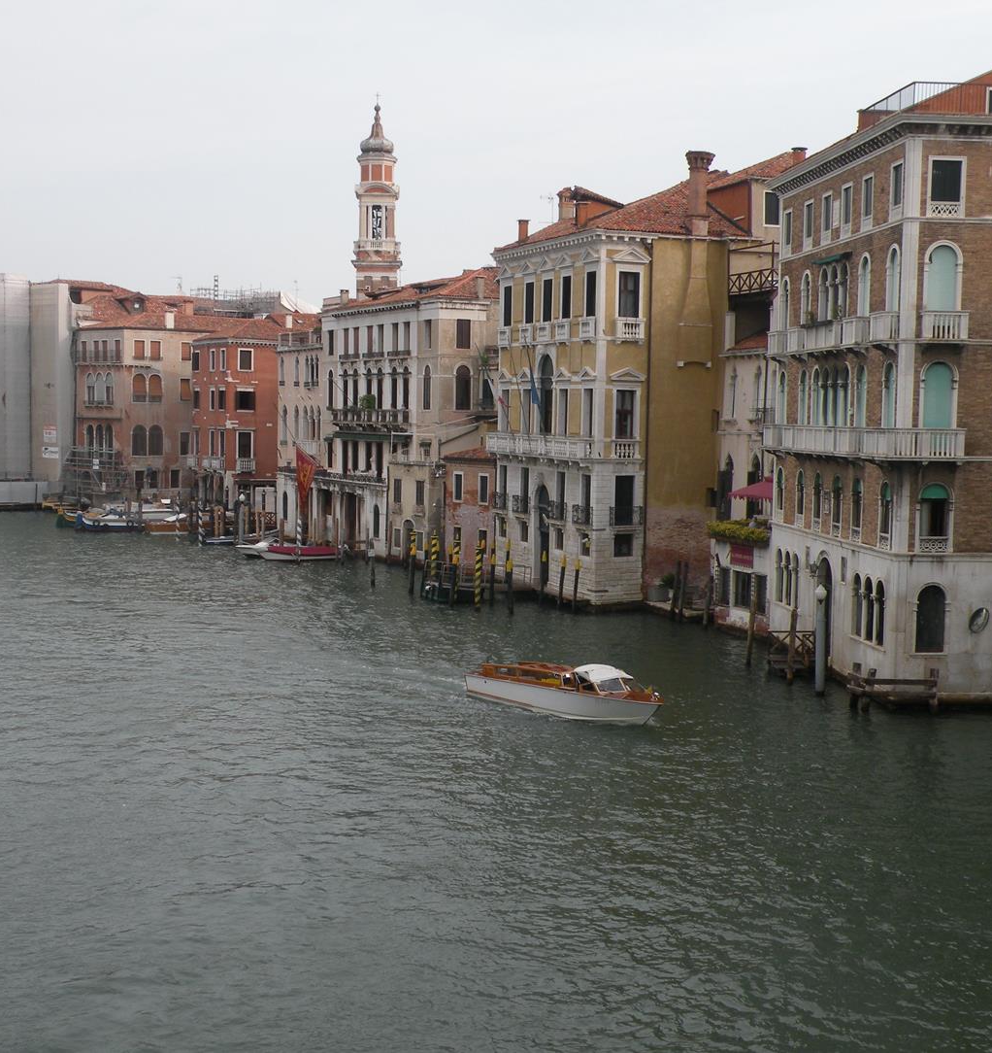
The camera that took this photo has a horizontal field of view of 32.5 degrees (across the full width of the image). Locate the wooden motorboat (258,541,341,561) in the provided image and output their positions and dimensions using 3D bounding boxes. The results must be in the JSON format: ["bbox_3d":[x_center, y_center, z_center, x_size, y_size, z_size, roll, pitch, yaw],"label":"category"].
[{"bbox_3d":[-13.728,1.689,118.965,5.700,1.300,1.900,-1,4,-30],"label":"wooden motorboat"}]

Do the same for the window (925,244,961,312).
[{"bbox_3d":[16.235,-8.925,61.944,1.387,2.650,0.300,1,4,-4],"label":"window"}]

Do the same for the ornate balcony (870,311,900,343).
[{"bbox_3d":[14.273,-7.317,62.634,0.600,1.100,1.700,1,4,-5],"label":"ornate balcony"}]

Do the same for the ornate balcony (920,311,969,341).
[{"bbox_3d":[15.662,-6.964,59.475,1.540,1.044,0.550,1,4,-6],"label":"ornate balcony"}]

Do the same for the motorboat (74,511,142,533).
[{"bbox_3d":[-31.978,-0.343,140.533,6.000,1.600,1.900,0,4,-12],"label":"motorboat"}]

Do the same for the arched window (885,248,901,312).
[{"bbox_3d":[14.206,-8.659,60.554,0.300,2.496,1.446,1,4,-5],"label":"arched window"}]

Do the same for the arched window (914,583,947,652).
[{"bbox_3d":[14.993,3.192,58.944,1.118,2.362,0.250,1,4,-3],"label":"arched window"}]

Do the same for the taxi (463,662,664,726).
[{"bbox_3d":[2.547,5.397,58.092,2.250,1.800,8.850,-3,5,-40],"label":"taxi"}]

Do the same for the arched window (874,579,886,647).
[{"bbox_3d":[13.997,3.104,61.583,0.300,2.275,0.917,1,4,-5],"label":"arched window"}]

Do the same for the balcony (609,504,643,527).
[{"bbox_3d":[6.486,-0.543,86.130,1.750,1.150,0.500,-1,4,-24],"label":"balcony"}]

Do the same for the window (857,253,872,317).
[{"bbox_3d":[13.919,-8.861,63.909,0.300,2.557,1.375,1,4,-5],"label":"window"}]

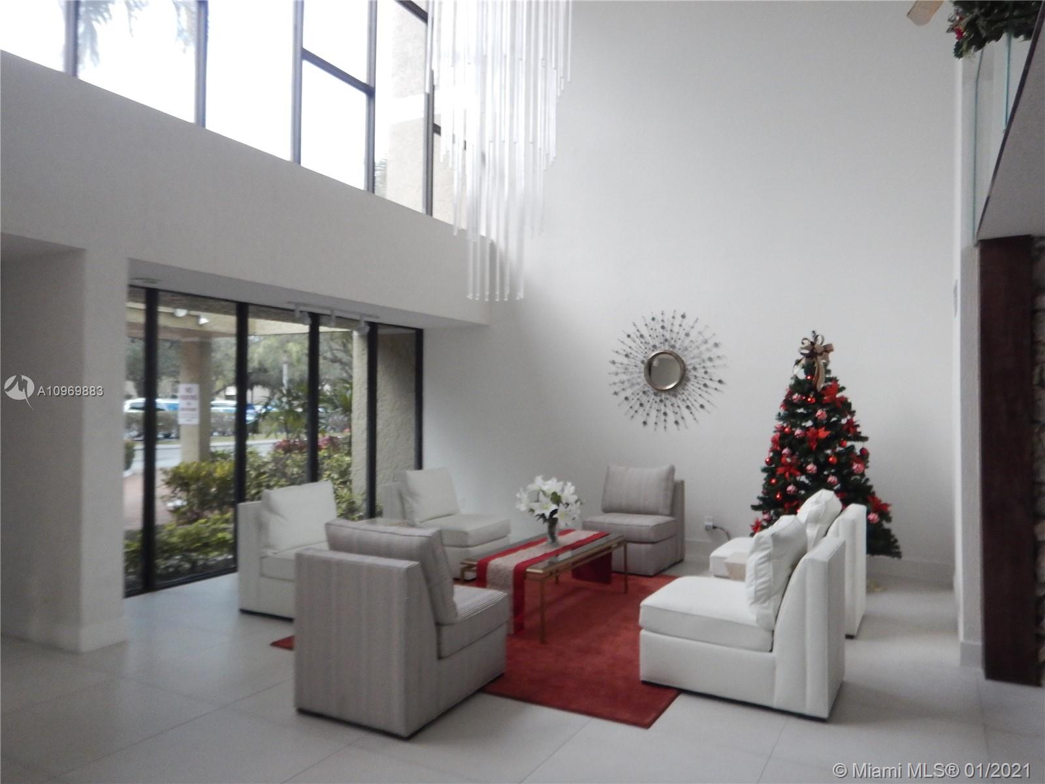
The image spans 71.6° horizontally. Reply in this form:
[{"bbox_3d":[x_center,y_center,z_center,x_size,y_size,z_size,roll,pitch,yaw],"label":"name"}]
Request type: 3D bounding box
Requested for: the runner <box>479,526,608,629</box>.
[{"bbox_3d":[0.221,1.312,5.257,0.367,0.409,1.514,-1,-1,29],"label":"runner"}]

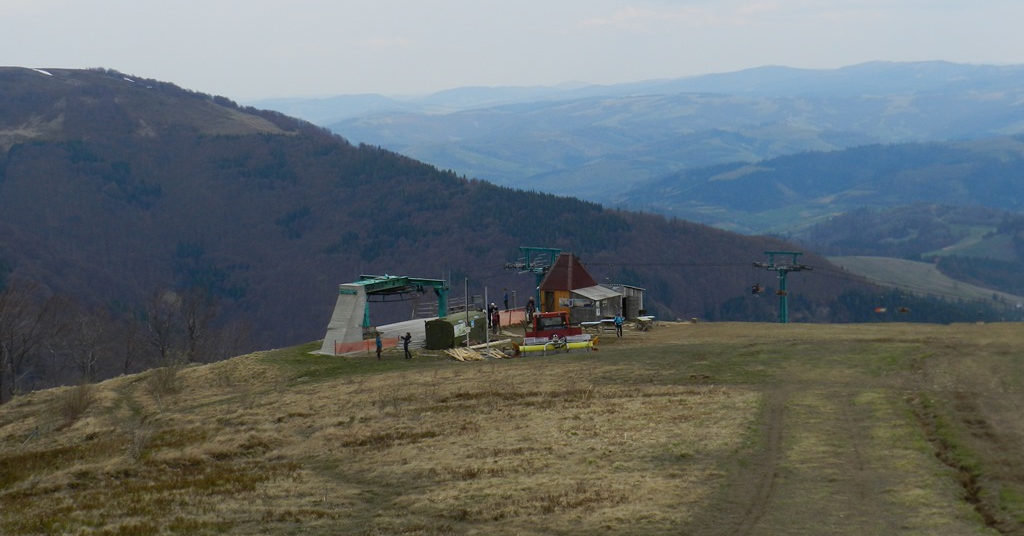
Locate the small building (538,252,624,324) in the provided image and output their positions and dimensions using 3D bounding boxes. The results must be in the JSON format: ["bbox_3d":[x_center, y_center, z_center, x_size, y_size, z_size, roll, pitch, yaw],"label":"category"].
[{"bbox_3d":[5.129,1.256,117.476,5.350,5.200,3.800,3,9,37],"label":"small building"}]

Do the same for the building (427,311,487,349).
[{"bbox_3d":[-3.813,4.175,108.852,2.350,2.100,4.200,3,8,33],"label":"building"}]

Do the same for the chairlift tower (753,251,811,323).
[{"bbox_3d":[27.843,2.485,160.500,4.400,8.200,3.800,3,9,37],"label":"chairlift tower"}]

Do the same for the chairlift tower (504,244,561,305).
[{"bbox_3d":[2.355,1.013,124.317,4.300,5.200,3.800,3,9,37],"label":"chairlift tower"}]

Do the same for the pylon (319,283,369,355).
[{"bbox_3d":[-11.489,3.413,107.487,1.600,4.450,3.000,3,9,37],"label":"pylon"}]

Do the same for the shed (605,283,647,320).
[{"bbox_3d":[8.241,2.383,117.969,2.500,2.650,2.800,3,9,37],"label":"shed"}]

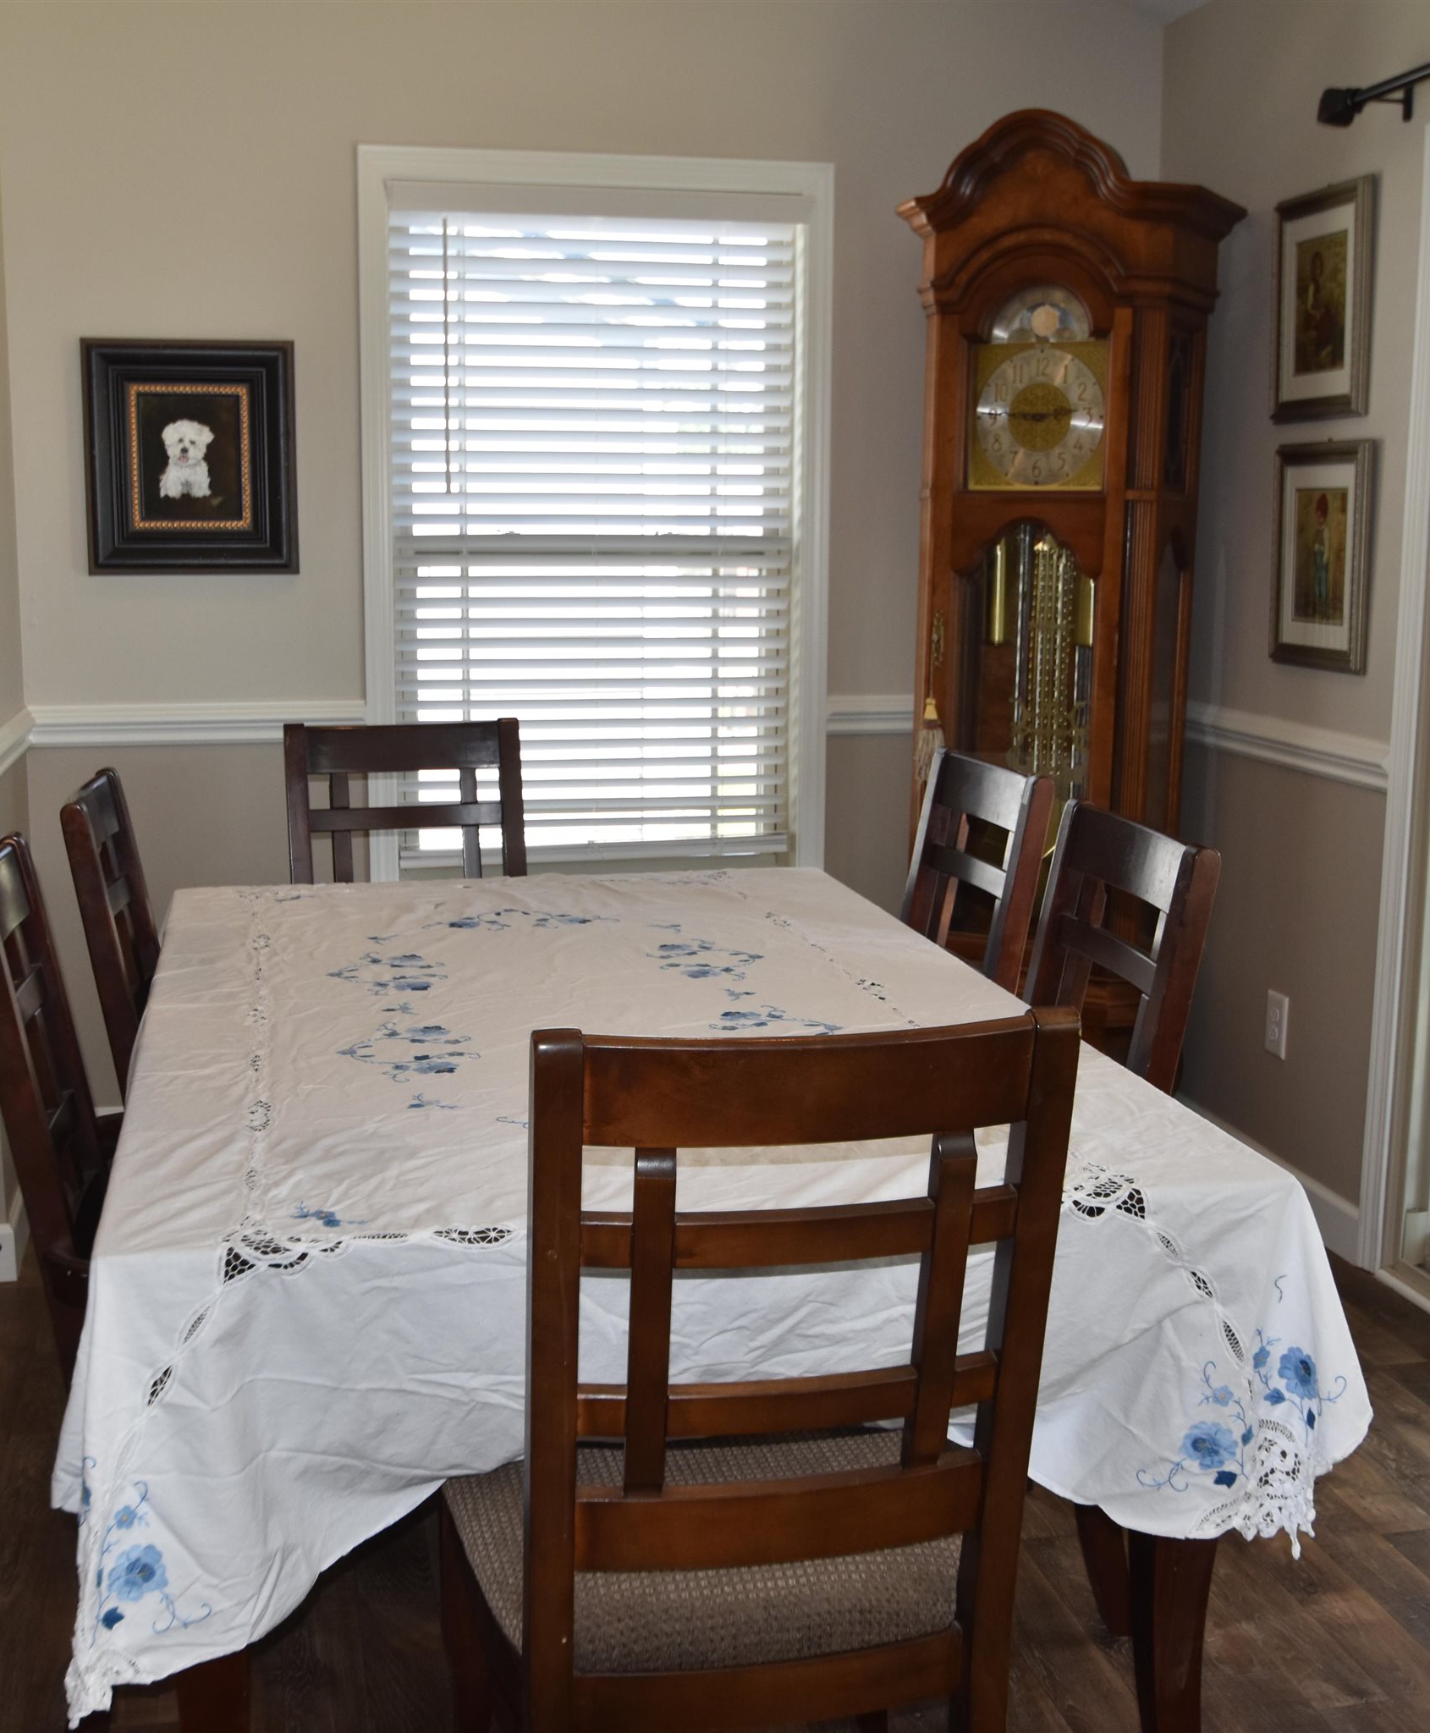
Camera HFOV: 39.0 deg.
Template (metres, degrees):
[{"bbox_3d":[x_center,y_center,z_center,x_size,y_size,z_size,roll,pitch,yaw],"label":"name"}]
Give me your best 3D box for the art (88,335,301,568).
[{"bbox_3d":[-1.074,-0.839,4.161,0.418,0.473,0.040,-2,10,-13],"label":"art"}]

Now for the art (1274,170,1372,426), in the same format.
[{"bbox_3d":[1.149,-1.063,3.828,0.025,0.420,0.330,-2,10,-13],"label":"art"}]

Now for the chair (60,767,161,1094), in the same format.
[{"bbox_3d":[-0.683,0.362,3.172,0.550,0.990,0.465,-1,10,-10],"label":"chair"}]

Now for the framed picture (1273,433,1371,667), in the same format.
[{"bbox_3d":[1.156,-0.591,3.863,0.025,0.415,0.330,-2,10,-13],"label":"framed picture"}]

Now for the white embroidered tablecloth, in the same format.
[{"bbox_3d":[-0.172,0.549,2.747,1.190,0.768,1.830,-2,10,-13],"label":"white embroidered tablecloth"}]

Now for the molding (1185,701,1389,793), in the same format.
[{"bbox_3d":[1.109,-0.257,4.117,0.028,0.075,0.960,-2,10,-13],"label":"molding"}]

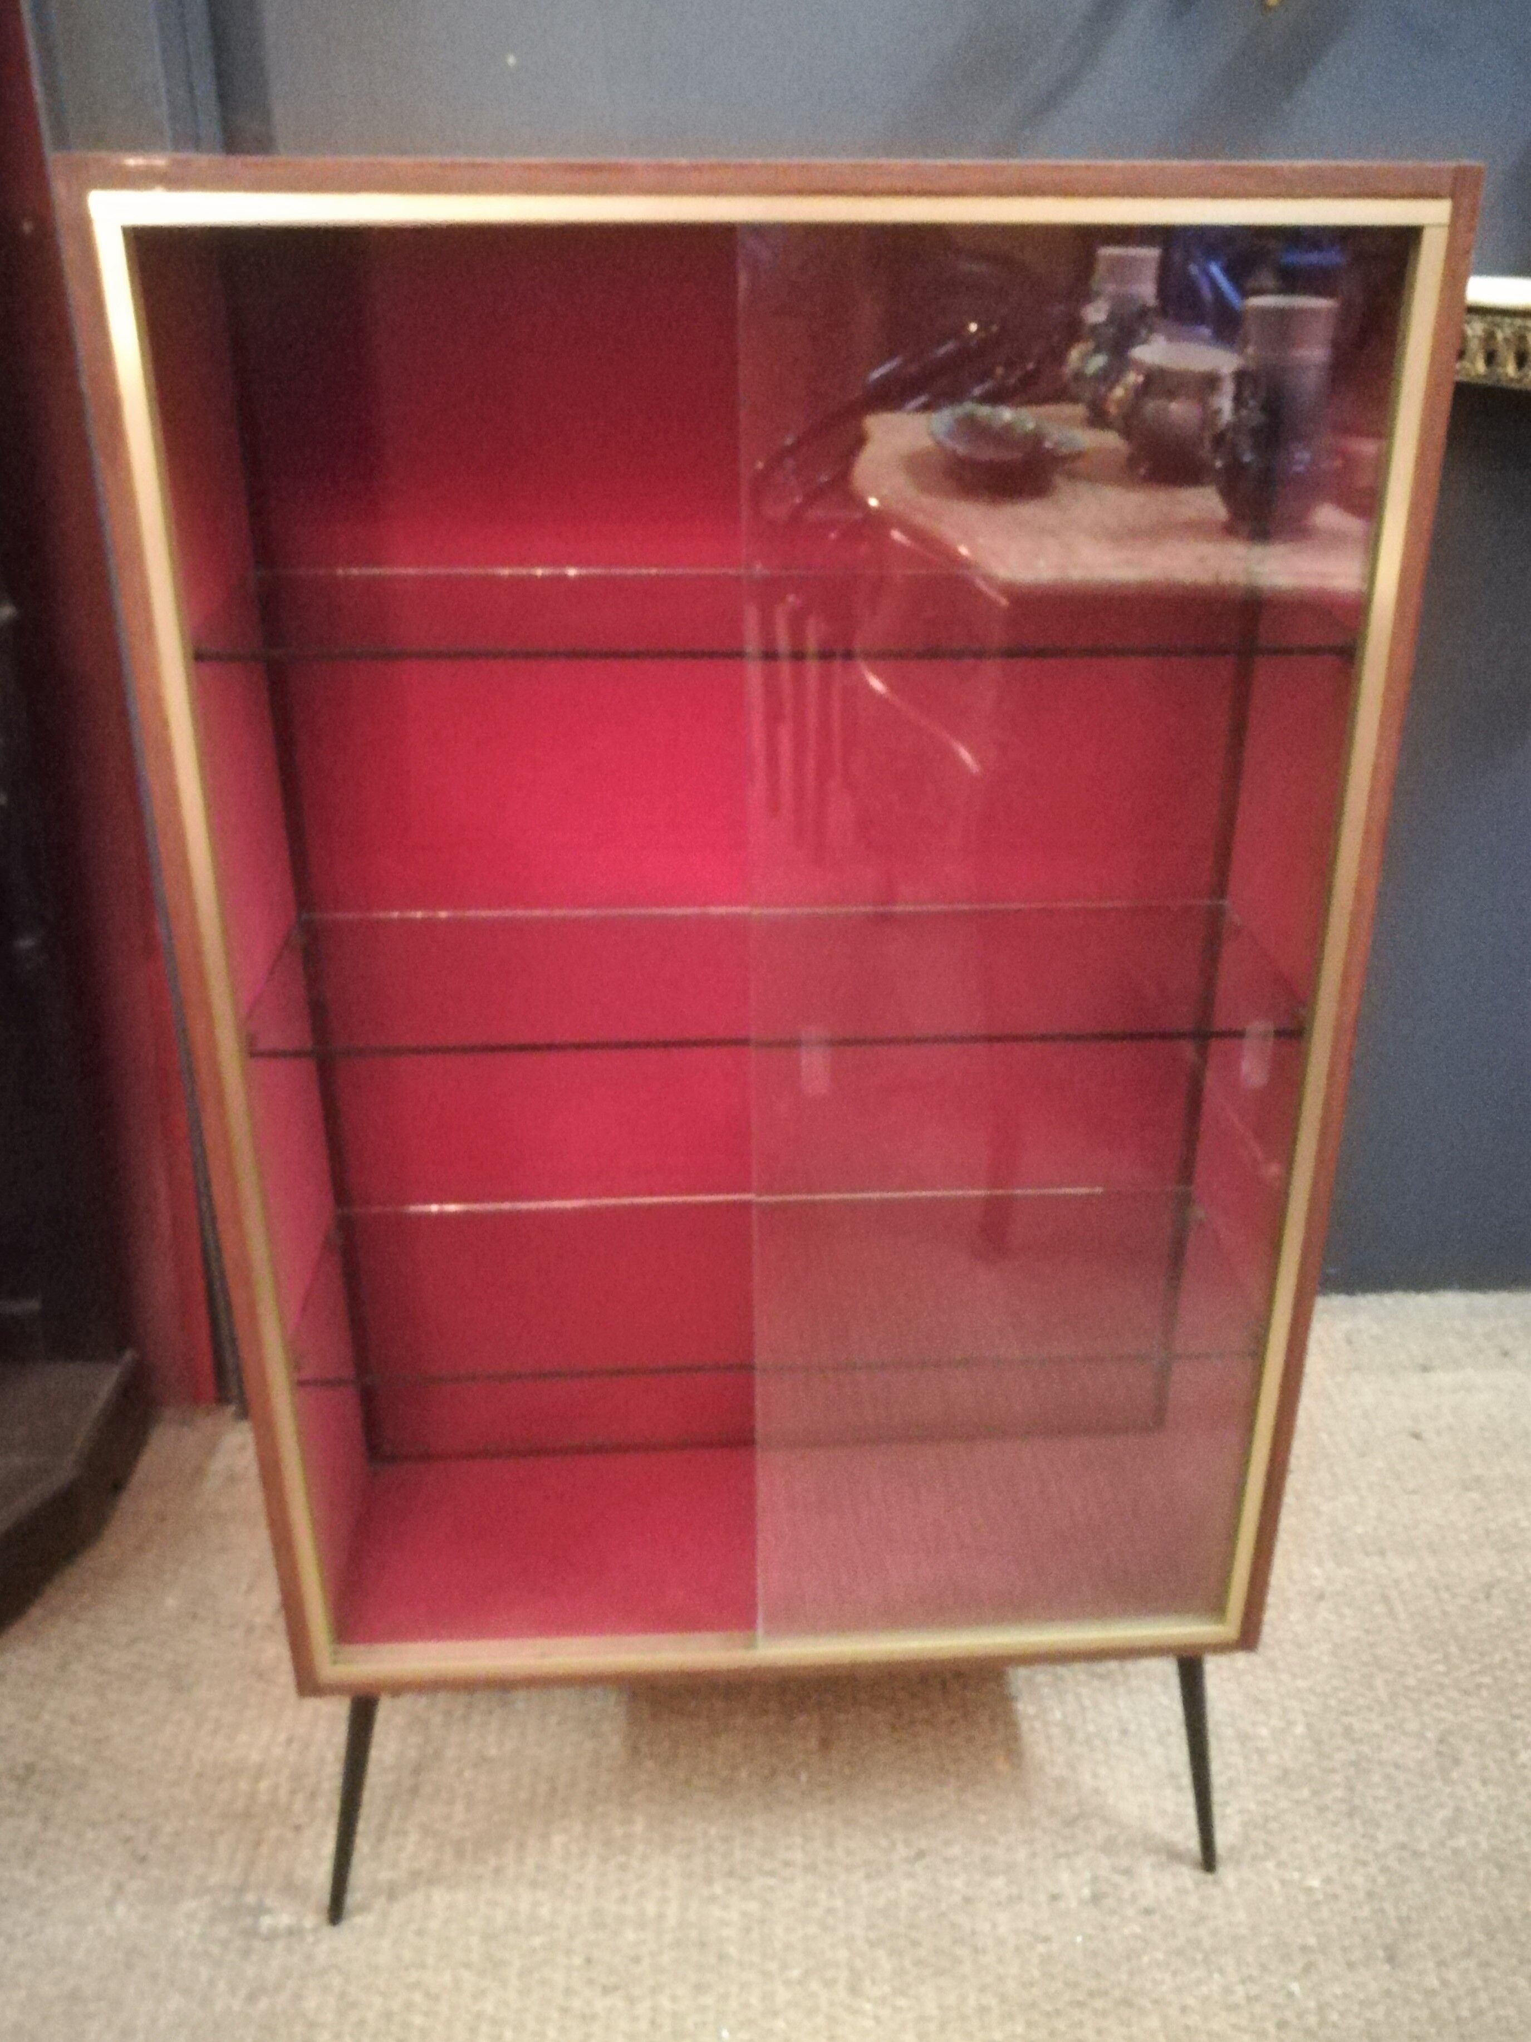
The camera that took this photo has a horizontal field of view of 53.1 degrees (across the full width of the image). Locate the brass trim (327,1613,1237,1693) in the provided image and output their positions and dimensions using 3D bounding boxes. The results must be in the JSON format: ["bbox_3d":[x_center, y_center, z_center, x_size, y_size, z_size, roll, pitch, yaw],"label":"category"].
[{"bbox_3d":[0.015,0.535,1.312,0.777,0.018,0.023,-1,22,-3],"label":"brass trim"}]

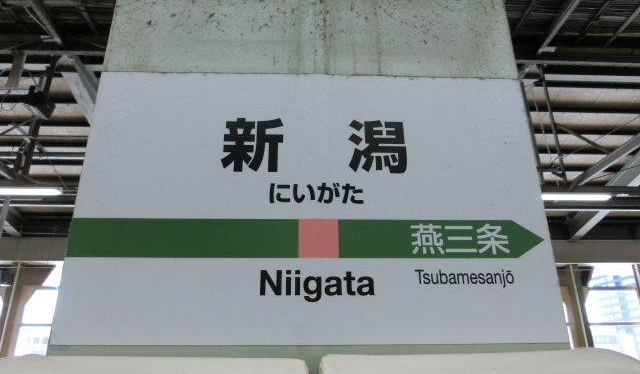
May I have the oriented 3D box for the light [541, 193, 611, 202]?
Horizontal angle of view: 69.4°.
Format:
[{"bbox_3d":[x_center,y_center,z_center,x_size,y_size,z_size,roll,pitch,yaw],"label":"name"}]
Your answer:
[{"bbox_3d":[3.377,0.141,6.276,1.220,0.090,0.090,0,-21,-2],"label":"light"}]

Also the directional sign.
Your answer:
[{"bbox_3d":[-0.017,0.109,0.968,0.987,0.082,0.015,0,-21,-2],"label":"directional sign"}]

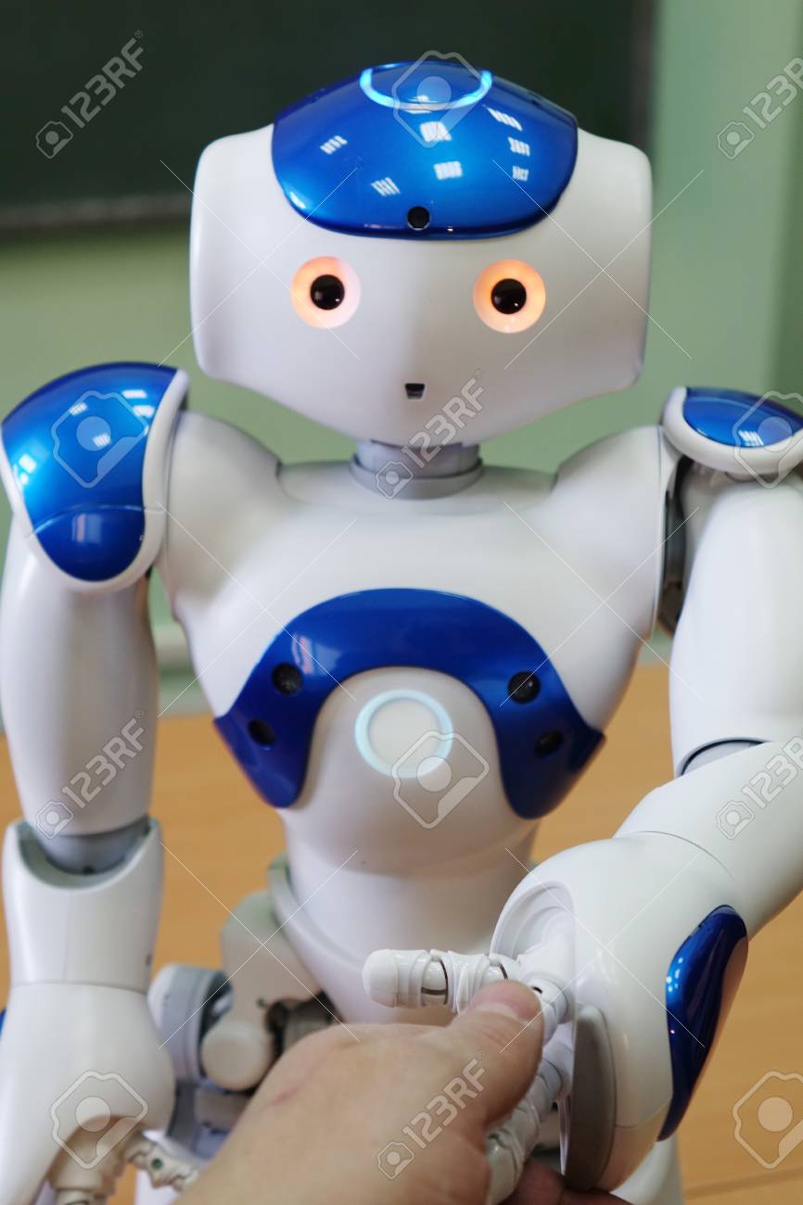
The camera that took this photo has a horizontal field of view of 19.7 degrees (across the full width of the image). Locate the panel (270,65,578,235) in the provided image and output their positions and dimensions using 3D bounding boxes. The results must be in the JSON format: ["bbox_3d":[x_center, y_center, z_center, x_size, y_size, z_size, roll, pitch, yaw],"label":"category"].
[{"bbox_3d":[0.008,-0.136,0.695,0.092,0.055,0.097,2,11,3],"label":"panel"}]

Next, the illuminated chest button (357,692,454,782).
[{"bbox_3d":[0.001,0.040,0.703,0.030,0.030,0.006,3,20,2],"label":"illuminated chest button"}]

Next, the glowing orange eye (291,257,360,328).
[{"bbox_3d":[-0.022,-0.089,0.665,0.020,0.021,0.007,3,9,11],"label":"glowing orange eye"}]

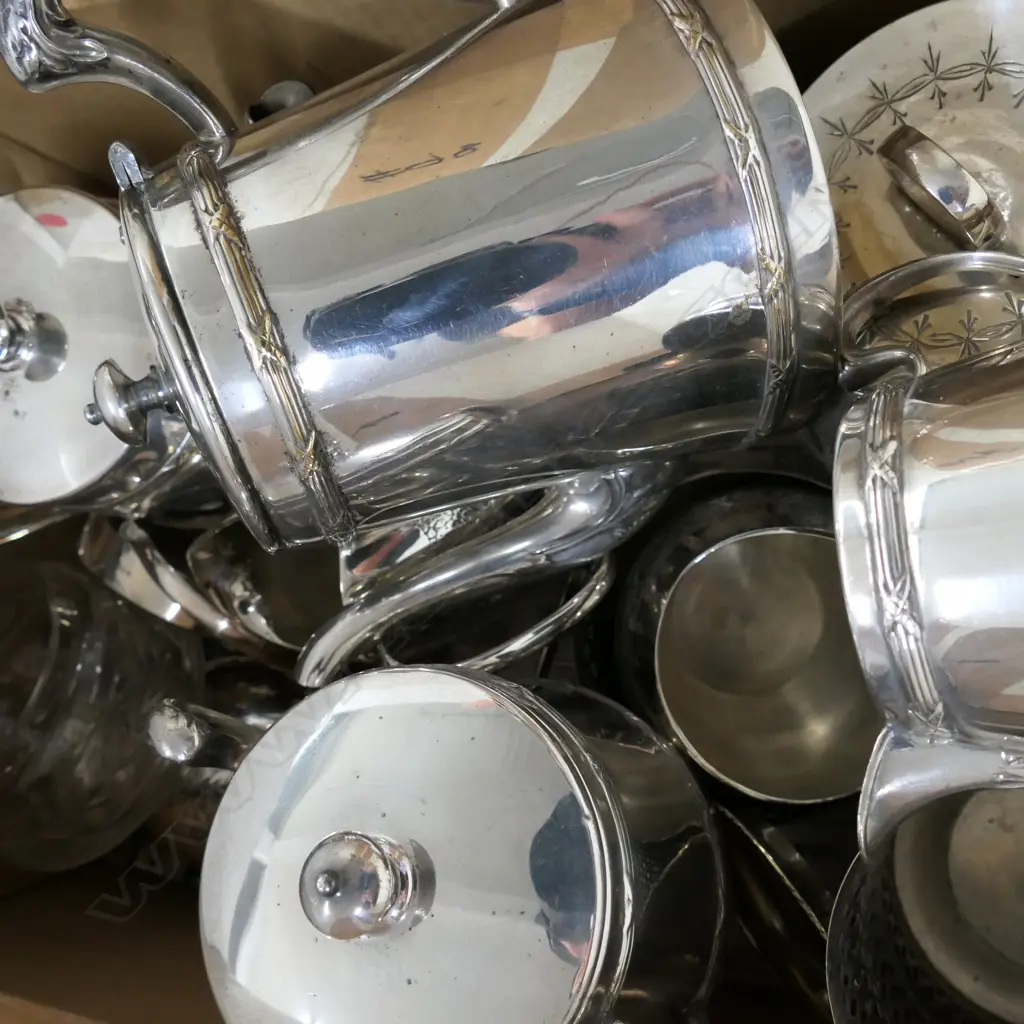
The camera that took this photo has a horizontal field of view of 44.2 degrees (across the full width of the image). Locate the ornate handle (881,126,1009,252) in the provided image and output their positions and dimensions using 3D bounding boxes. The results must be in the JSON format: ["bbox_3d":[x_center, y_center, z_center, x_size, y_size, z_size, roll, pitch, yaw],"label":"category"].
[{"bbox_3d":[0.153,-0.115,0.450,0.016,0.019,0.048,-42,68,14],"label":"ornate handle"}]

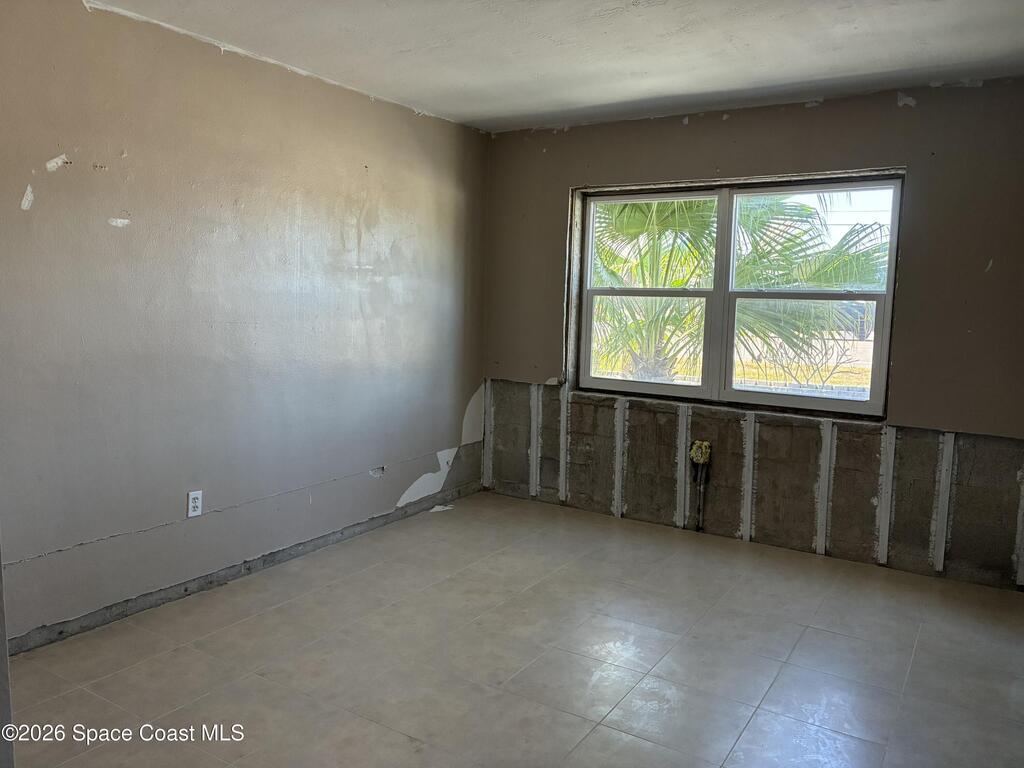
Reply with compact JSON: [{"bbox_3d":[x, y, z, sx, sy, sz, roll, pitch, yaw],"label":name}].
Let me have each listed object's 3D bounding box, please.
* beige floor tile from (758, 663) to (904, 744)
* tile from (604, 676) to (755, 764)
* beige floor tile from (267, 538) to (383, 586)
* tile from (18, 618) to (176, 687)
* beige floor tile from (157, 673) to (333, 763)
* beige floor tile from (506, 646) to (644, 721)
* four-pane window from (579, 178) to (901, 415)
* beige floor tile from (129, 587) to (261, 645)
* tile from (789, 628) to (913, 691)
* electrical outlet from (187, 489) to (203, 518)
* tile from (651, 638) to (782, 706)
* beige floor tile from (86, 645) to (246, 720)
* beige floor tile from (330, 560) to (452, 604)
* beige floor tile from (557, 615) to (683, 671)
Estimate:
[{"bbox_3d":[1.119,1.112,2.698,0.400,0.010,0.400,5,8,32],"label":"beige floor tile"},{"bbox_3d":[0.564,1.116,2.573,0.400,0.010,0.400,5,8,32],"label":"tile"},{"bbox_3d":[-0.919,0.930,3.978,0.400,0.010,0.400,5,8,32],"label":"beige floor tile"},{"bbox_3d":[-1.565,1.032,2.965,0.400,0.010,0.400,5,8,32],"label":"tile"},{"bbox_3d":[-0.885,1.093,2.538,0.400,0.010,0.400,5,8,32],"label":"beige floor tile"},{"bbox_3d":[0.225,1.085,2.787,0.400,0.010,0.400,5,8,32],"label":"beige floor tile"},{"bbox_3d":[1.265,-0.526,4.608,1.841,1.243,0.090,5,8,32],"label":"four-pane window"},{"bbox_3d":[-1.357,1.001,3.321,0.402,0.010,0.402,5,8,32],"label":"beige floor tile"},{"bbox_3d":[1.345,1.083,3.050,0.402,0.010,0.402,5,8,32],"label":"tile"},{"bbox_3d":[-1.438,0.543,3.486,0.012,0.115,0.070,5,8,32],"label":"electrical outlet"},{"bbox_3d":[0.780,1.082,2.911,0.400,0.010,0.400,5,8,32],"label":"tile"},{"bbox_3d":[-1.225,1.062,2.751,0.400,0.010,0.400,5,8,32],"label":"beige floor tile"},{"bbox_3d":[-0.581,0.964,3.786,0.402,0.010,0.402,5,8,32],"label":"beige floor tile"},{"bbox_3d":[0.444,1.056,3.140,0.402,0.010,0.402,5,8,32],"label":"beige floor tile"}]

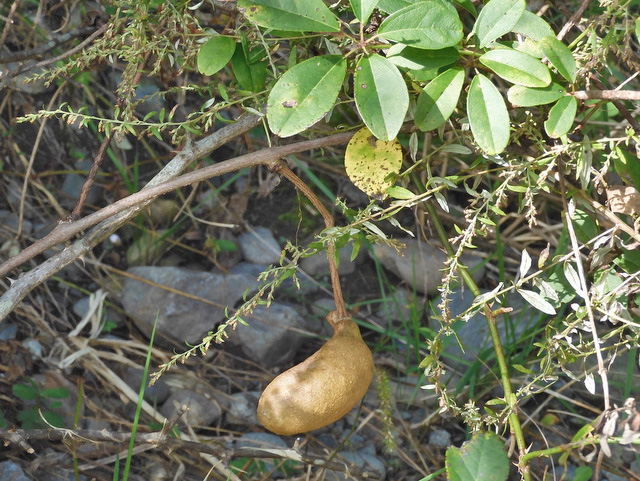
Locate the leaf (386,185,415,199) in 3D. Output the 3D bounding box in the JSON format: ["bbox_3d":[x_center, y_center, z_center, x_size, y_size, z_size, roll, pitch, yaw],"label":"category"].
[{"bbox_3d":[0.050,-0.030,1.080,0.018,0.004,0.007,19,62,11],"label":"leaf"}]

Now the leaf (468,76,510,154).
[{"bbox_3d":[0.099,-0.075,1.040,0.025,0.010,0.051,-13,75,3],"label":"leaf"}]

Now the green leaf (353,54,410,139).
[{"bbox_3d":[0.035,-0.084,1.030,0.032,0.011,0.054,-14,78,0],"label":"green leaf"}]

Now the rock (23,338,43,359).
[{"bbox_3d":[-0.232,0.088,1.420,0.017,0.015,0.013,0,32,0],"label":"rock"}]

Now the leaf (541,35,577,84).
[{"bbox_3d":[0.142,-0.108,1.050,0.016,0.008,0.033,-33,78,3],"label":"leaf"}]

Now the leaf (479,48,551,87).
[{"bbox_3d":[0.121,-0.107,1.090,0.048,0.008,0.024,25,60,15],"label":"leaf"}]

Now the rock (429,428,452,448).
[{"bbox_3d":[0.095,0.156,1.386,0.019,0.015,0.016,3,35,4],"label":"rock"}]

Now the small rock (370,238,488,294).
[{"bbox_3d":[0.093,0.023,1.480,0.101,0.037,0.051,0,32,0],"label":"small rock"}]

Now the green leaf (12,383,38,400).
[{"bbox_3d":[-0.228,0.117,1.360,0.020,0.005,0.018,2,41,2],"label":"green leaf"}]

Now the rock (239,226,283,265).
[{"bbox_3d":[-0.050,0.005,1.500,0.038,0.029,0.029,0,32,0],"label":"rock"}]

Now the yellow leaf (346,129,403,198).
[{"bbox_3d":[0.034,-0.050,1.120,0.036,0.008,0.048,1,76,0],"label":"yellow leaf"}]

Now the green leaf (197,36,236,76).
[{"bbox_3d":[-0.063,-0.115,1.100,0.019,0.008,0.032,31,69,0],"label":"green leaf"}]

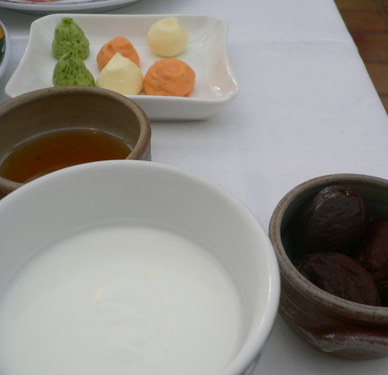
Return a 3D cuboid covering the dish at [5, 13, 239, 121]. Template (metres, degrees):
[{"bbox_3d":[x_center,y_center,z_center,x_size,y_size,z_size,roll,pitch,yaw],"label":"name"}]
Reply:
[{"bbox_3d":[-0.051,-0.097,0.402,0.166,0.026,0.127,-1,44,-4],"label":"dish"}]

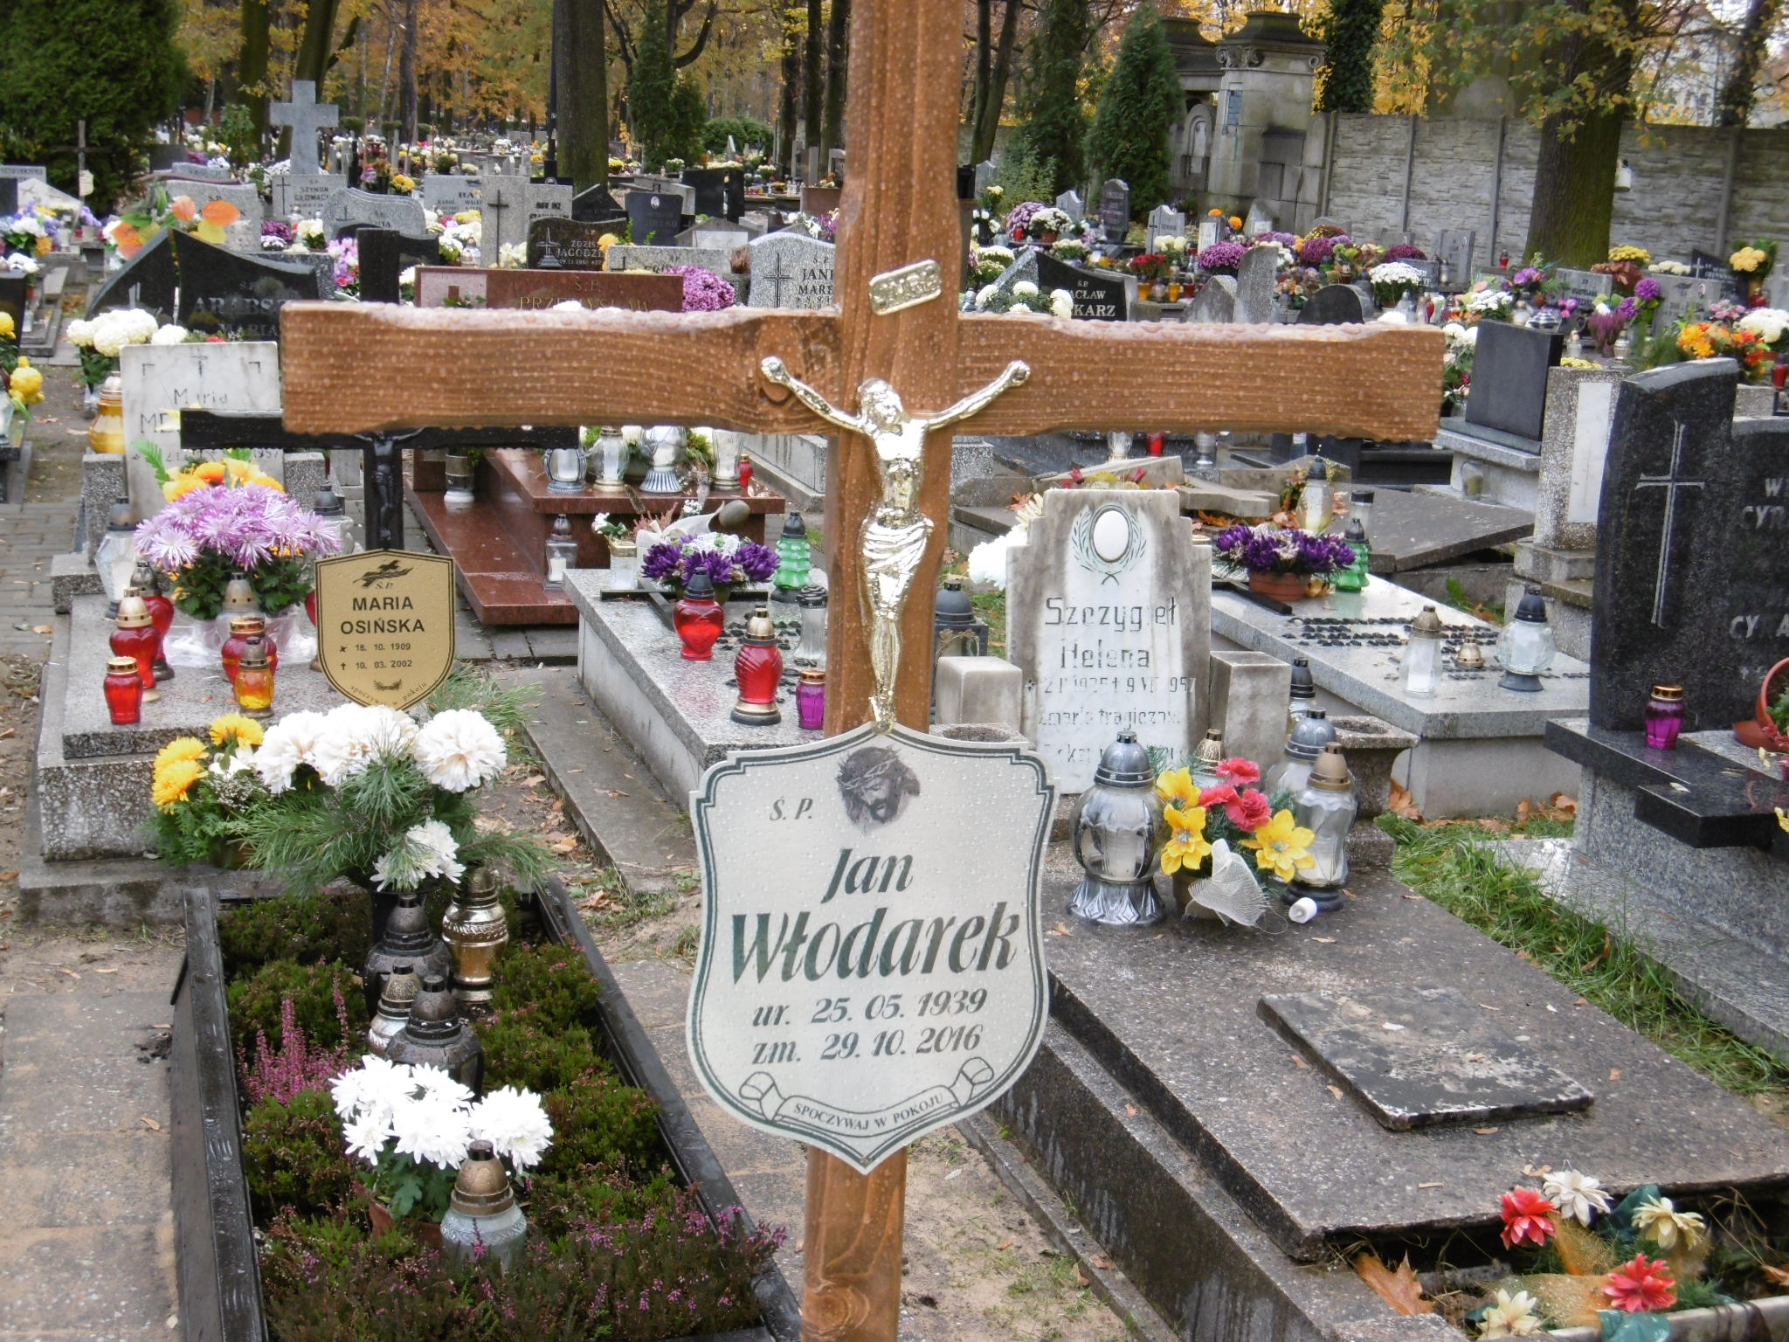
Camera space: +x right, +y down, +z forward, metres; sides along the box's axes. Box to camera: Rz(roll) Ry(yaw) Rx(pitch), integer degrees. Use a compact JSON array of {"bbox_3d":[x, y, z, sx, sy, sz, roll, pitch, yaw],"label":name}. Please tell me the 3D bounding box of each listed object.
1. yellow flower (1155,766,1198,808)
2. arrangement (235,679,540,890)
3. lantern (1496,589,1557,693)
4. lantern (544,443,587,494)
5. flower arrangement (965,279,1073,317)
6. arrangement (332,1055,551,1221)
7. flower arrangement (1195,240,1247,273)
[{"bbox_3d":[0.432,0.179,4.040,0.063,0.060,0.045,4,13,6],"label":"yellow flower"},{"bbox_3d":[-0.798,0.184,4.200,0.480,0.320,0.340,0,13,-11],"label":"arrangement"},{"bbox_3d":[1.525,-0.072,6.363,0.143,0.240,0.143,-1,13,-16],"label":"lantern"},{"bbox_3d":[-1.021,-0.677,8.213,0.135,0.240,0.135,-1,13,-16],"label":"lantern"},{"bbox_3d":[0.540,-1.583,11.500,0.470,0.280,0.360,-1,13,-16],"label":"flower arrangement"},{"bbox_3d":[-0.599,0.646,3.460,0.281,0.267,0.281,-1,11,-10],"label":"arrangement"},{"bbox_3d":[2.888,-3.568,22.968,0.464,0.349,0.464,3,11,7],"label":"flower arrangement"}]

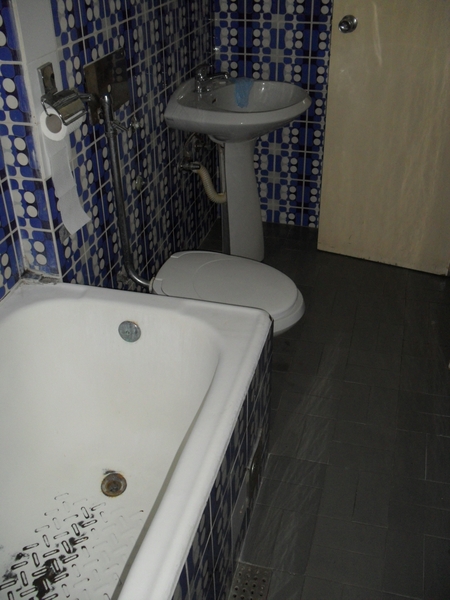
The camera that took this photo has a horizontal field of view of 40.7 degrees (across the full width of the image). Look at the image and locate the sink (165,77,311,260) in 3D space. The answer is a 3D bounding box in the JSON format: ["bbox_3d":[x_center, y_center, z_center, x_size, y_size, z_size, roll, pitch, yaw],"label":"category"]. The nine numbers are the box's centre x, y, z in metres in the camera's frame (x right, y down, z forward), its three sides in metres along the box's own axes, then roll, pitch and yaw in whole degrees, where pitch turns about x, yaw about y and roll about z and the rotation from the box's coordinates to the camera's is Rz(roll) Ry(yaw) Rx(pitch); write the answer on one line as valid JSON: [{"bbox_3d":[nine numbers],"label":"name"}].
[{"bbox_3d":[0.081,-0.485,2.632,0.525,0.787,0.560,9,35,13],"label":"sink"}]

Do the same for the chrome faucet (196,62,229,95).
[{"bbox_3d":[-0.050,-0.891,2.444,0.137,0.118,0.050,9,35,13],"label":"chrome faucet"}]

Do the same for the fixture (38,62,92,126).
[{"bbox_3d":[-0.400,-0.517,1.502,0.085,0.128,0.140,9,35,13],"label":"fixture"}]

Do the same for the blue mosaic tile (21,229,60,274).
[{"bbox_3d":[-0.519,-0.137,1.703,0.110,0.143,0.010,9,35,13],"label":"blue mosaic tile"}]

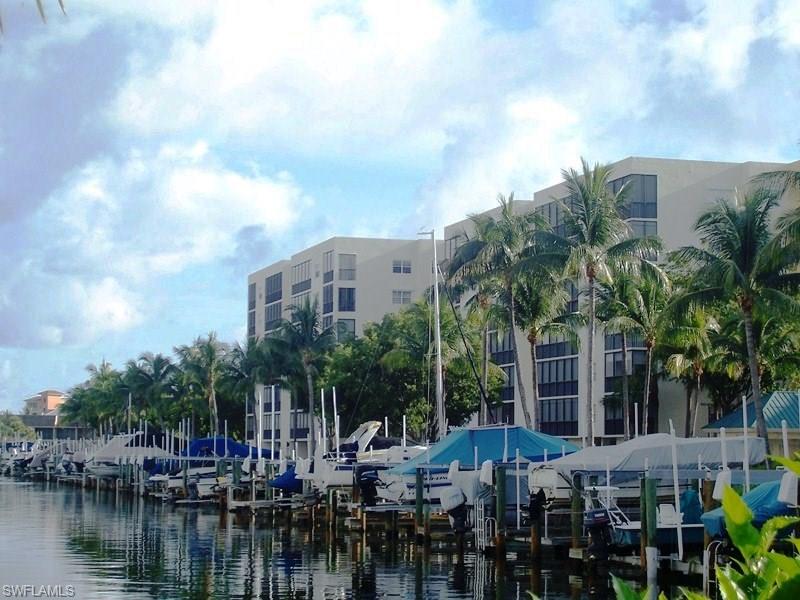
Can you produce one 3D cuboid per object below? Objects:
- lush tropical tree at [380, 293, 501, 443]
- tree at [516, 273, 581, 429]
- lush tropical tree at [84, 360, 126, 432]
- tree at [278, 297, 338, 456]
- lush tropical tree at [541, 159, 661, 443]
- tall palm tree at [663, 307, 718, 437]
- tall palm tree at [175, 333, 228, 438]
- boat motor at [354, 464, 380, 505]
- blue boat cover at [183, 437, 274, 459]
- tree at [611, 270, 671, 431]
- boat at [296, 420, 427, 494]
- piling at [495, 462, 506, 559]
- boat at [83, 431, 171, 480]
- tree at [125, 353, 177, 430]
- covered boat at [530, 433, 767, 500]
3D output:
[{"bbox_3d":[2.467,5.542,117.922,6.800,11.300,7.200,1,-5,-16],"label":"lush tropical tree"},{"bbox_3d":[8.017,4.350,103.972,3.900,11.540,3.900,0,-4,0],"label":"tree"},{"bbox_3d":[-40.853,15.165,262.000,5.800,13.050,5.800,1,-4,-9],"label":"lush tropical tree"},{"bbox_3d":[-7.022,6.526,144.926,4.800,13.480,4.800,0,-4,0],"label":"tree"},{"bbox_3d":[9.556,1.224,90.171,5.800,15.670,6.000,0,-4,0],"label":"lush tropical tree"},{"bbox_3d":[14.459,4.720,94.000,3.300,8.500,3.300,0,-4,9],"label":"tall palm tree"},{"bbox_3d":[-19.593,9.804,188.000,5.400,12.560,5.400,1,-4,-6],"label":"tall palm tree"},{"bbox_3d":[-1.218,7.032,70.970,0.850,1.700,0.500,1,-5,-16],"label":"boat motor"},{"bbox_3d":[-10.912,9.496,122.000,6.200,1.600,2.400,2,-4,-15],"label":"blue boat cover"},{"bbox_3d":[12.361,3.970,97.000,3.600,10.450,3.600,0,-4,7],"label":"tree"},{"bbox_3d":[-1.339,7.102,86.000,6.900,3.150,2.500,2,-4,-15],"label":"boat"},{"bbox_3d":[3.186,6.672,59.664,0.290,2.850,0.290,1,-5,-16],"label":"piling"},{"bbox_3d":[-23.495,13.457,164.000,7.700,3.600,2.600,2,-4,-15],"label":"boat"},{"bbox_3d":[-26.615,11.657,201.699,5.400,11.940,5.400,1,-5,-16],"label":"tree"},{"bbox_3d":[7.514,5.073,56.314,7.200,2.150,2.500,1,-5,-16],"label":"covered boat"}]

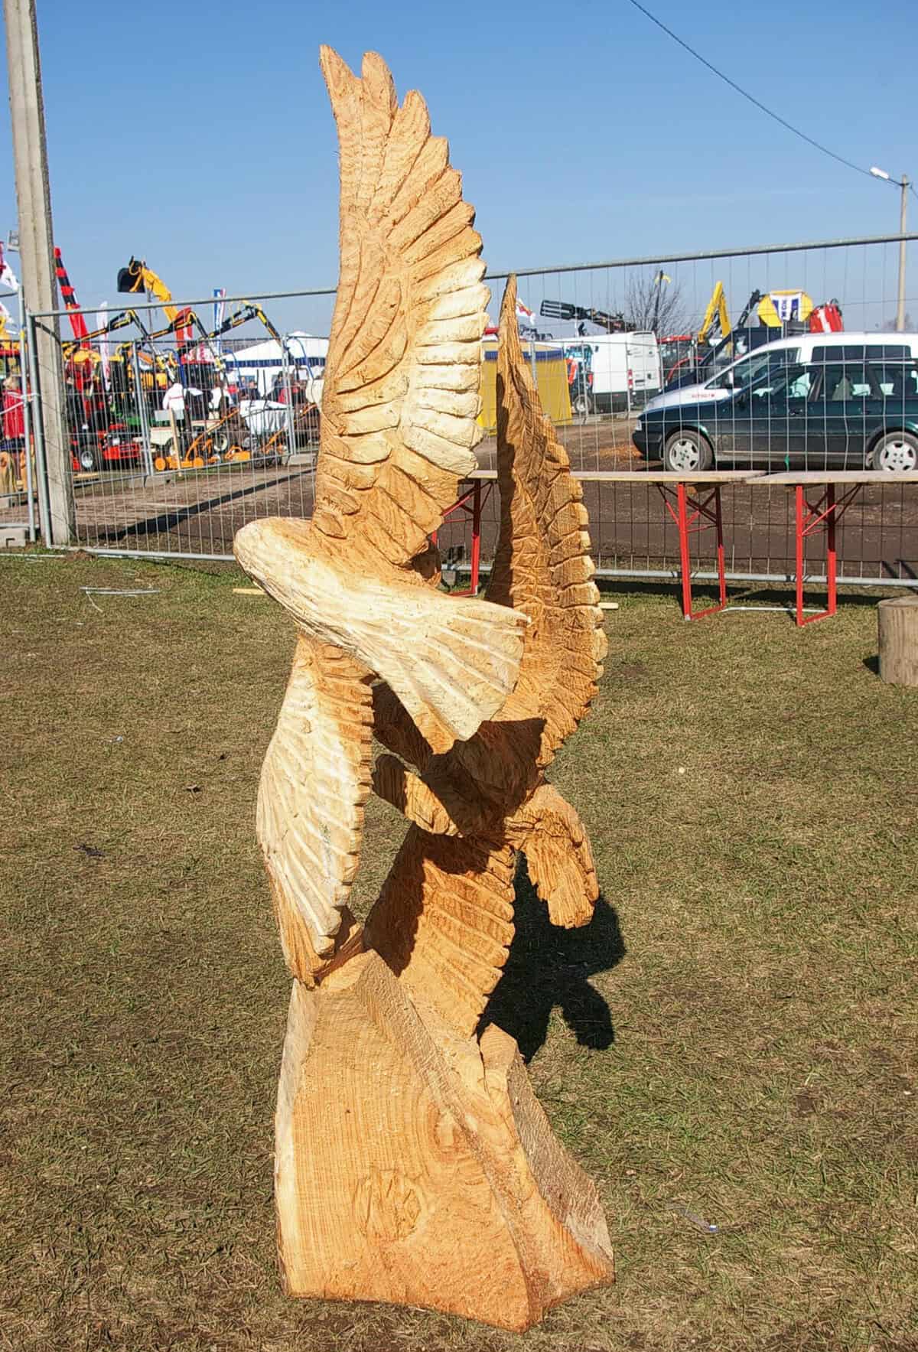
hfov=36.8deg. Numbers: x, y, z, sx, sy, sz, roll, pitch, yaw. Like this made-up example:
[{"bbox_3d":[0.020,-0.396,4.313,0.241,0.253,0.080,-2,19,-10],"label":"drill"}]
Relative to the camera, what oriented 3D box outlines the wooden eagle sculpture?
[{"bbox_3d":[-0.047,0.028,2.006,0.505,1.760,0.450,-2,12,0],"label":"wooden eagle sculpture"}]

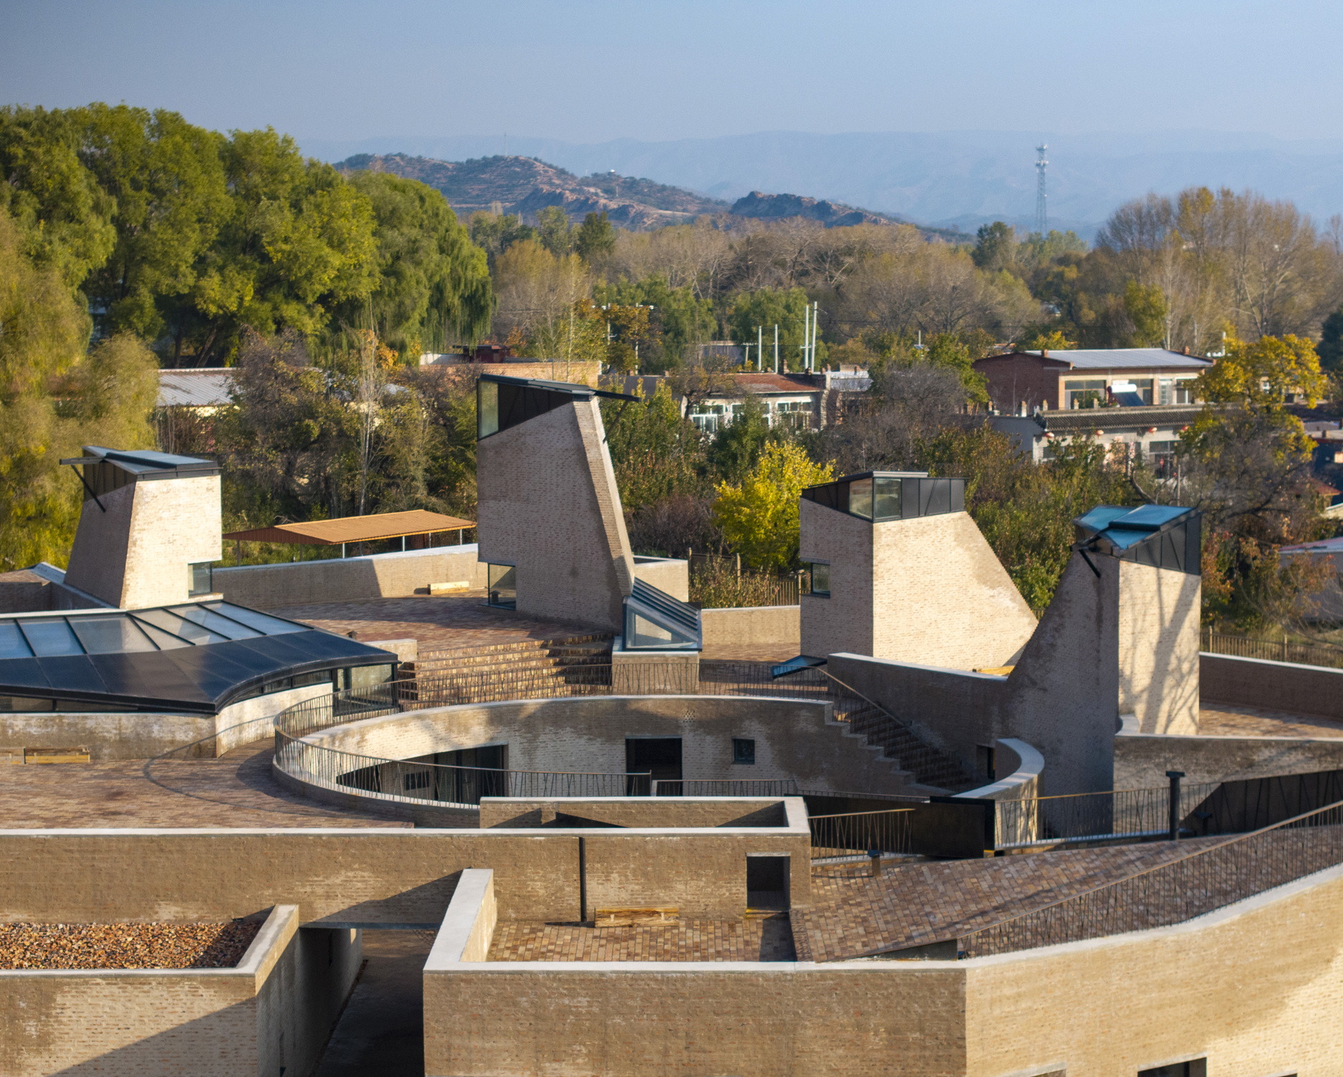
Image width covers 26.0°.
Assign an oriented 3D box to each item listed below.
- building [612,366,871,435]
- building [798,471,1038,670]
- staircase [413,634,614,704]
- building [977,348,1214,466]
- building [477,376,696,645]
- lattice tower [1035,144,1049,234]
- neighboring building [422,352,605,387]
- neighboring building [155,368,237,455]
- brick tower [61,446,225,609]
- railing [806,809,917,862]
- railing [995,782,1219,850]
[{"bbox_3d":[4.746,-9.389,202.995,15.000,5.200,9.000,-4,6,-32],"label":"building"},{"bbox_3d":[6.943,0.553,78.477,6.378,5.108,3.008,-4,6,-35],"label":"building"},{"bbox_3d":[-3.594,3.285,71.258,6.449,1.224,1.632,-4,6,-36],"label":"staircase"},{"bbox_3d":[27.718,-8.860,189.989,13.000,7.400,8.400,-4,6,-33],"label":"building"},{"bbox_3d":[-2.288,-0.855,77.419,6.156,6.876,6.163,0,5,0],"label":"building"},{"bbox_3d":[108.575,-90.427,852.280,4.600,50.000,4.600,0,5,0],"label":"lattice tower"},{"bbox_3d":[-11.019,-9.903,199.936,12.000,5.000,6.000,-4,6,-32],"label":"neighboring building"},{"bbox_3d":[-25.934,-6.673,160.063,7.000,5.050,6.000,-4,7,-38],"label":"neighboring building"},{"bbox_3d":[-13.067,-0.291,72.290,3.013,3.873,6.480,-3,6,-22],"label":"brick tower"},{"bbox_3d":[3.419,5.292,51.782,2.113,0.796,0.082,-2,6,-21],"label":"railing"},{"bbox_3d":[7.834,4.991,51.998,4.628,0.816,0.102,-3,6,-23],"label":"railing"}]

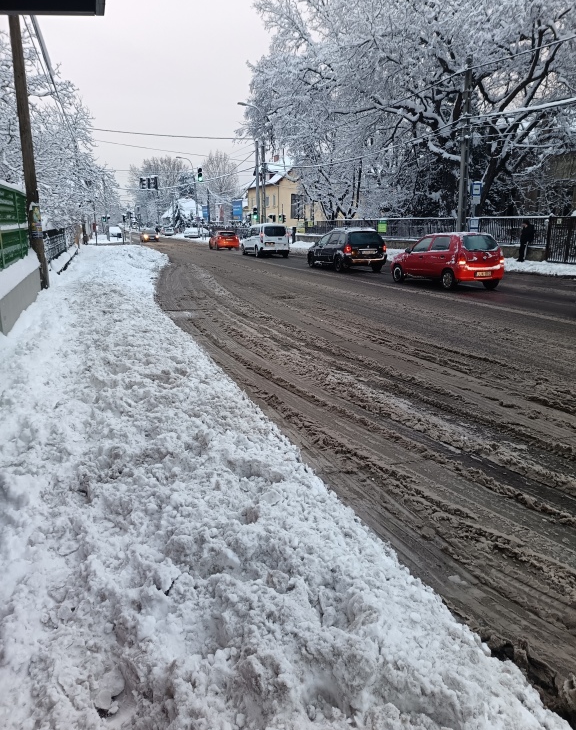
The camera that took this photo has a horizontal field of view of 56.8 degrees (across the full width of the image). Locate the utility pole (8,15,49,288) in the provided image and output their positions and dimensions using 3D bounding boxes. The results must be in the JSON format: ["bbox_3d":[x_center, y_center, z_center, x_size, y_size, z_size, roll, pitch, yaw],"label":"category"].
[{"bbox_3d":[-5.807,-5.437,11.800,0.280,7.400,0.280,-5,15,-18],"label":"utility pole"}]

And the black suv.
[{"bbox_3d":[2.215,-4.574,21.003,1.774,1.575,4.464,-4,15,-17],"label":"black suv"}]

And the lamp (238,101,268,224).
[{"bbox_3d":[-2.860,-14.596,41.362,2.300,10.913,0.350,-5,15,-18],"label":"lamp"}]

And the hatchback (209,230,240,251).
[{"bbox_3d":[-5.115,-9.979,42.765,1.815,1.473,4.340,-5,15,-17],"label":"hatchback"}]

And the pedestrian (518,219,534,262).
[{"bbox_3d":[10.016,-5.258,22.388,0.550,1.740,0.500,-5,15,-18],"label":"pedestrian"}]

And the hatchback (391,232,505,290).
[{"bbox_3d":[4.299,-2.961,14.839,1.468,1.463,3.479,-5,15,-19],"label":"hatchback"}]

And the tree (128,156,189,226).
[{"bbox_3d":[-23.507,-30.881,98.446,11.300,14.733,11.300,0,14,0],"label":"tree"}]

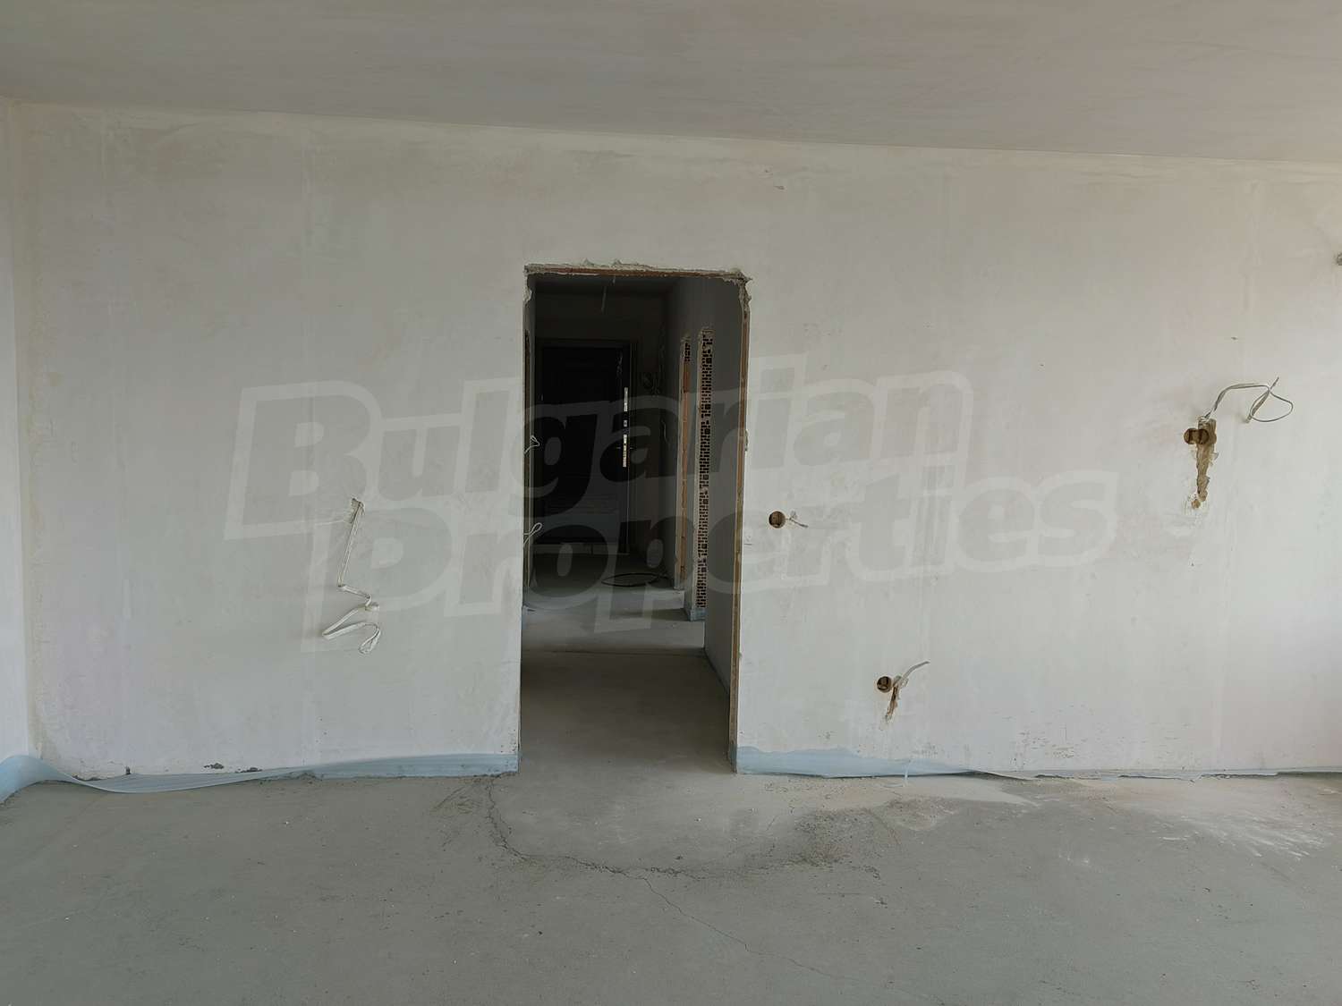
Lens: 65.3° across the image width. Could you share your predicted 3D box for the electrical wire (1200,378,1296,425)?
[{"bbox_3d":[2.465,-0.436,4.470,0.400,0.190,0.100,1,5,-5],"label":"electrical wire"}]

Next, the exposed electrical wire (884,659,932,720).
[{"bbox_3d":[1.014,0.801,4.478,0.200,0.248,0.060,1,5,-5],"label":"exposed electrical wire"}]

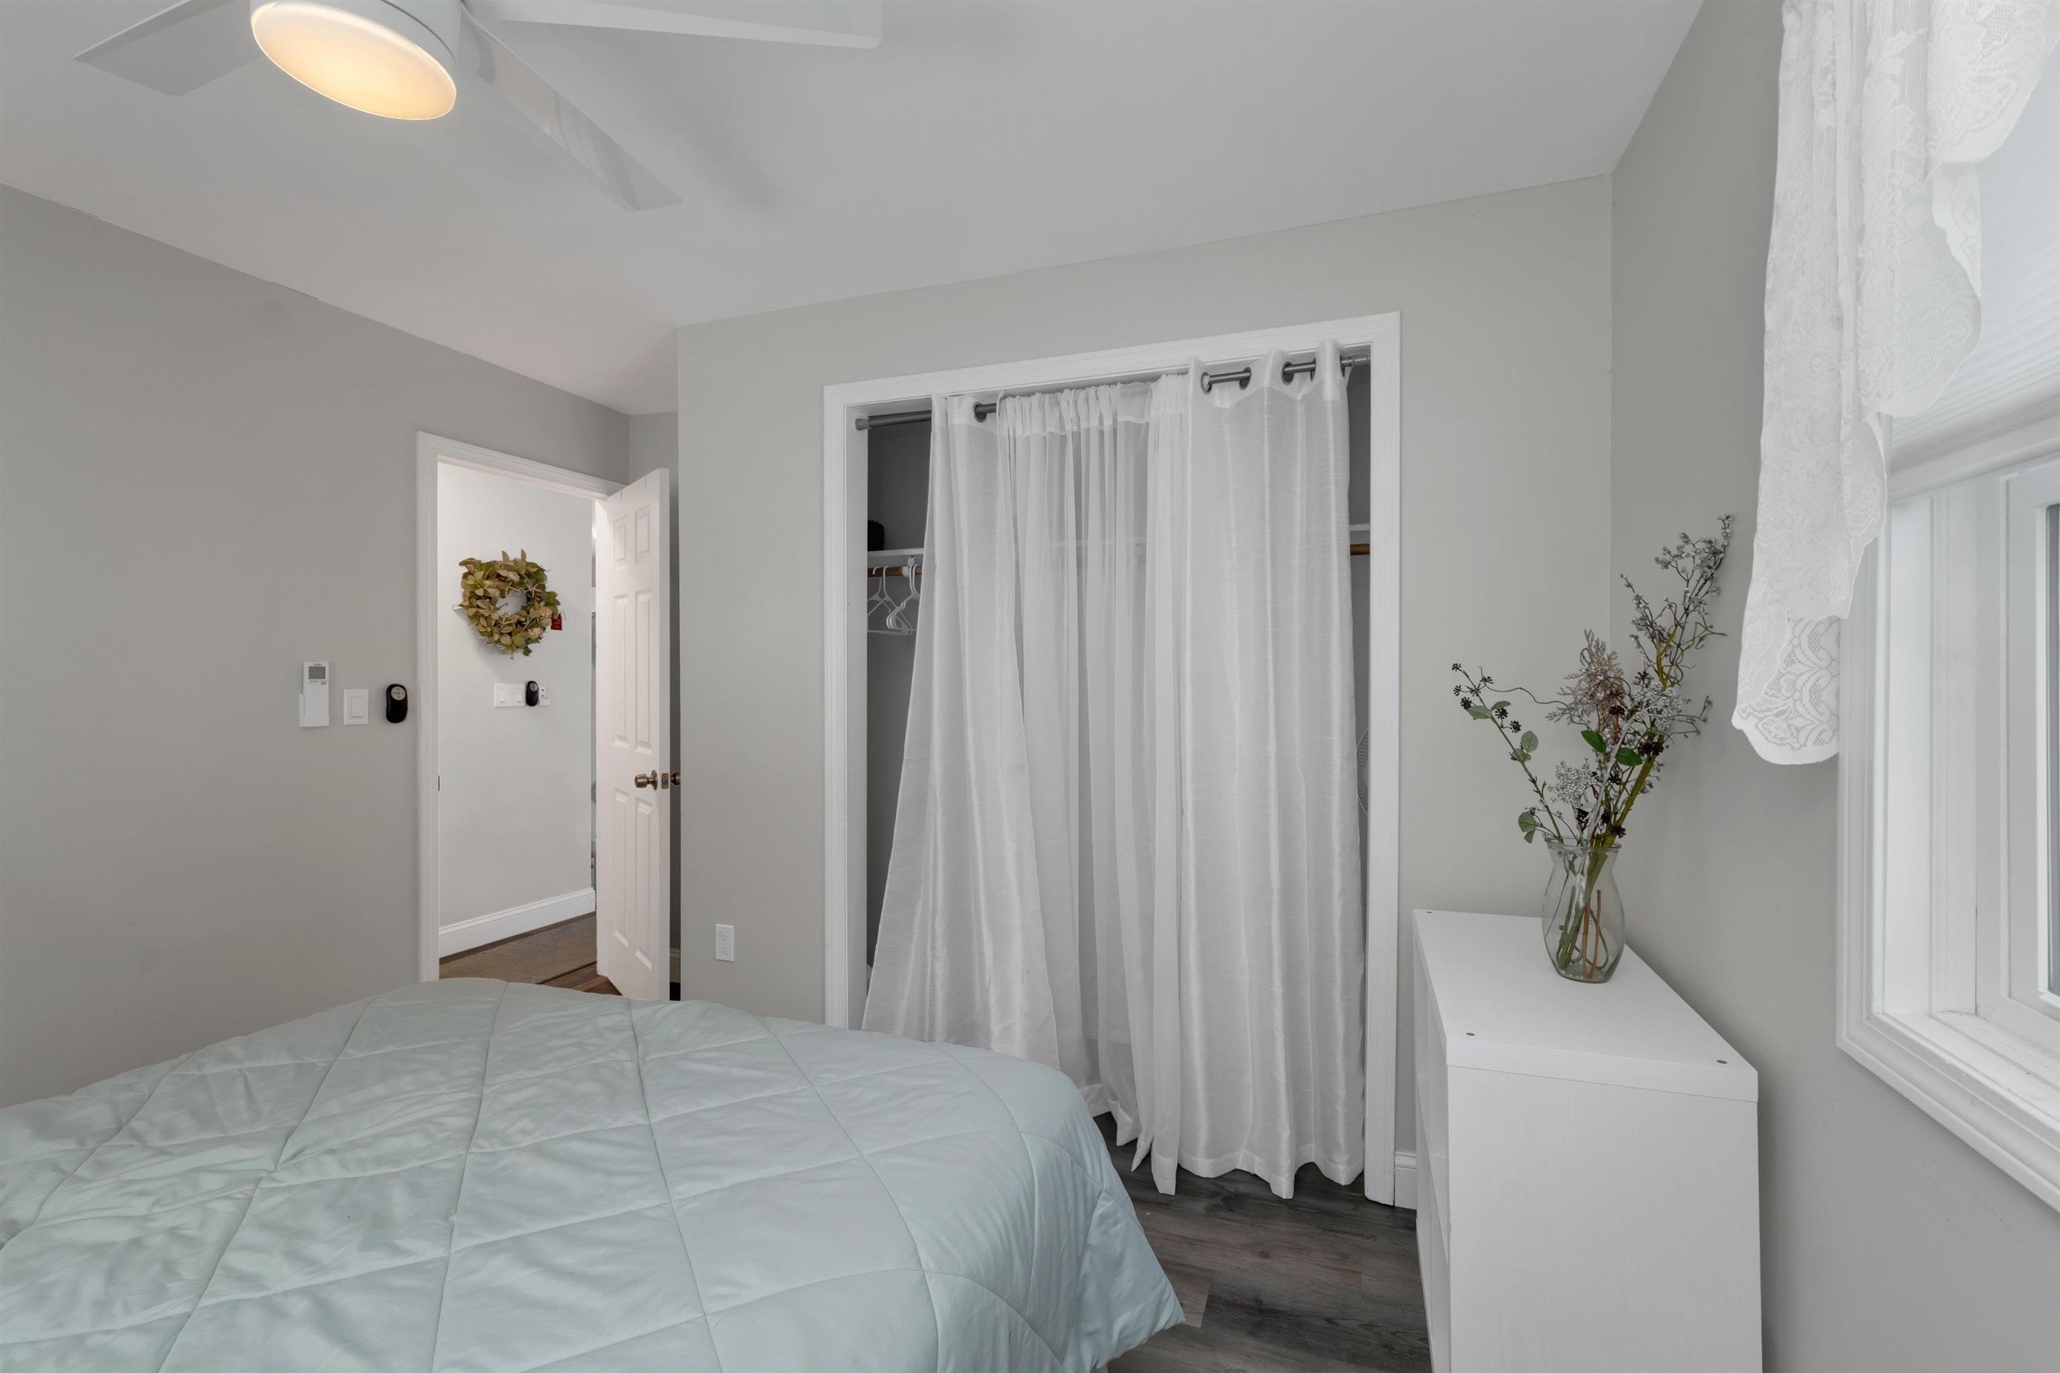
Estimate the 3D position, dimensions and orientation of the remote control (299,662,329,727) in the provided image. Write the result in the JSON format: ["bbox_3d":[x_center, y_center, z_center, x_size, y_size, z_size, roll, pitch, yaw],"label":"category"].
[{"bbox_3d":[-2.184,0.025,2.445,0.030,0.195,0.063,0,0,23],"label":"remote control"}]

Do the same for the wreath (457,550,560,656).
[{"bbox_3d":[-2.500,-0.401,3.840,0.140,0.480,0.420,0,0,23],"label":"wreath"}]

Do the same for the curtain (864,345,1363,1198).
[{"bbox_3d":[0.167,0.200,2.175,1.355,2.100,0.200,0,0,18],"label":"curtain"}]

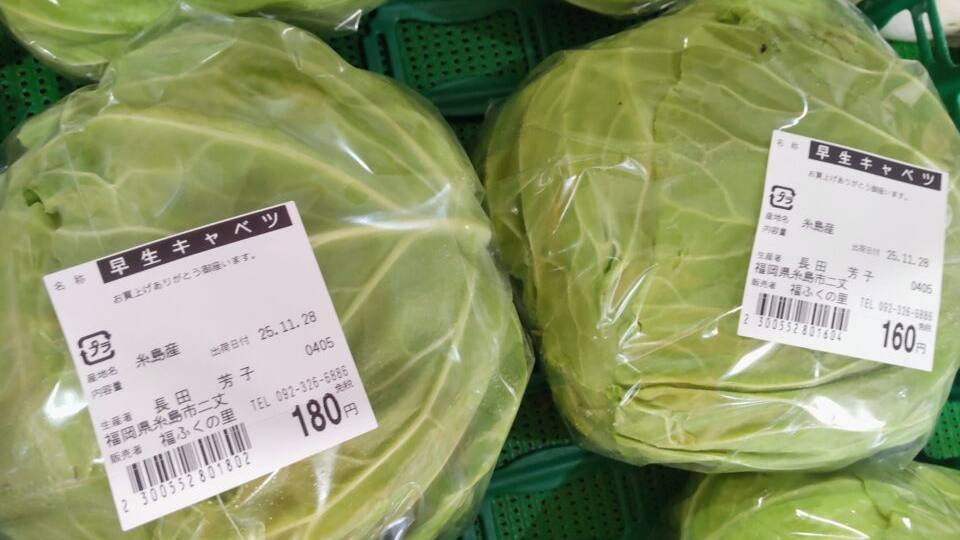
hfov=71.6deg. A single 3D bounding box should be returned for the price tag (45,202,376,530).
[{"bbox_3d":[-0.057,0.018,0.142,0.053,0.003,0.054,-20,83,-16],"label":"price tag"}]

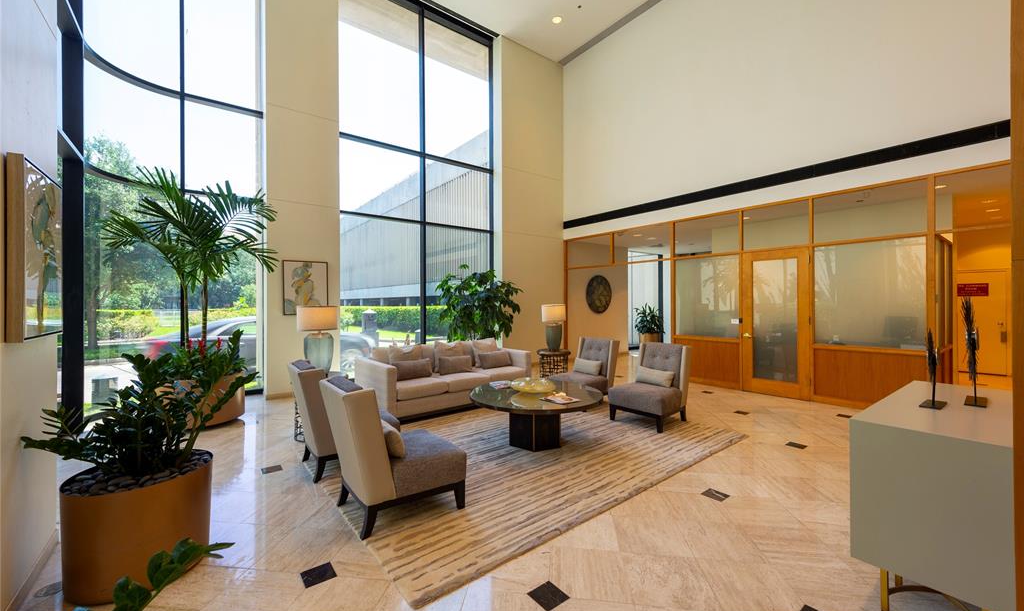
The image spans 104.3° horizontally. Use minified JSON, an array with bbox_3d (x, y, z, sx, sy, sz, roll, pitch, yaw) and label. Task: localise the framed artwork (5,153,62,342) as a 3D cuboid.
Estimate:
[{"bbox_3d":[-2.415,-0.258,2.029,0.060,0.830,0.680,0,0,-39],"label":"framed artwork"}]

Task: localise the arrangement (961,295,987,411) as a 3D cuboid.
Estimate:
[{"bbox_3d":[2.583,0.244,2.219,0.312,0.584,0.099,0,0,-38],"label":"arrangement"}]

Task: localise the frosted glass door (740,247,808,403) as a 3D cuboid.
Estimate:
[{"bbox_3d":[4.108,0.266,6.213,0.055,2.294,0.920,0,0,-38],"label":"frosted glass door"}]

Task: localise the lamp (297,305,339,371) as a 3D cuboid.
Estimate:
[{"bbox_3d":[-2.115,0.379,4.332,0.398,0.771,0.398,0,0,-38],"label":"lamp"}]

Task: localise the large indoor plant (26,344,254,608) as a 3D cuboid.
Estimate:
[{"bbox_3d":[-1.989,0.797,2.160,0.900,1.250,0.920,0,0,-39],"label":"large indoor plant"}]

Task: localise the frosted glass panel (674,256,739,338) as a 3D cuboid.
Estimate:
[{"bbox_3d":[3.409,-0.152,7.011,0.040,1.405,1.103,0,0,-39],"label":"frosted glass panel"}]

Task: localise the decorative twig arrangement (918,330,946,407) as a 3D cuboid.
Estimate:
[{"bbox_3d":[2.308,0.339,2.178,0.200,0.420,0.090,0,0,-39],"label":"decorative twig arrangement"}]

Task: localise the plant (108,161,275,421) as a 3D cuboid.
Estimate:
[{"bbox_3d":[-3.831,-0.076,4.885,1.500,2.960,1.550,0,0,-39],"label":"plant"}]

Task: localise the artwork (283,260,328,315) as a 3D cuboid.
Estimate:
[{"bbox_3d":[-3.209,-0.274,6.207,0.640,0.815,0.040,0,0,-39],"label":"artwork"}]

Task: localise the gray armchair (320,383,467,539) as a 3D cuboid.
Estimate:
[{"bbox_3d":[-0.844,0.968,2.789,0.809,0.900,0.650,0,0,-38],"label":"gray armchair"}]

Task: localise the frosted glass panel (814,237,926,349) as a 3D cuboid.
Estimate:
[{"bbox_3d":[4.669,-0.131,5.254,0.040,1.410,1.118,0,0,-38],"label":"frosted glass panel"}]

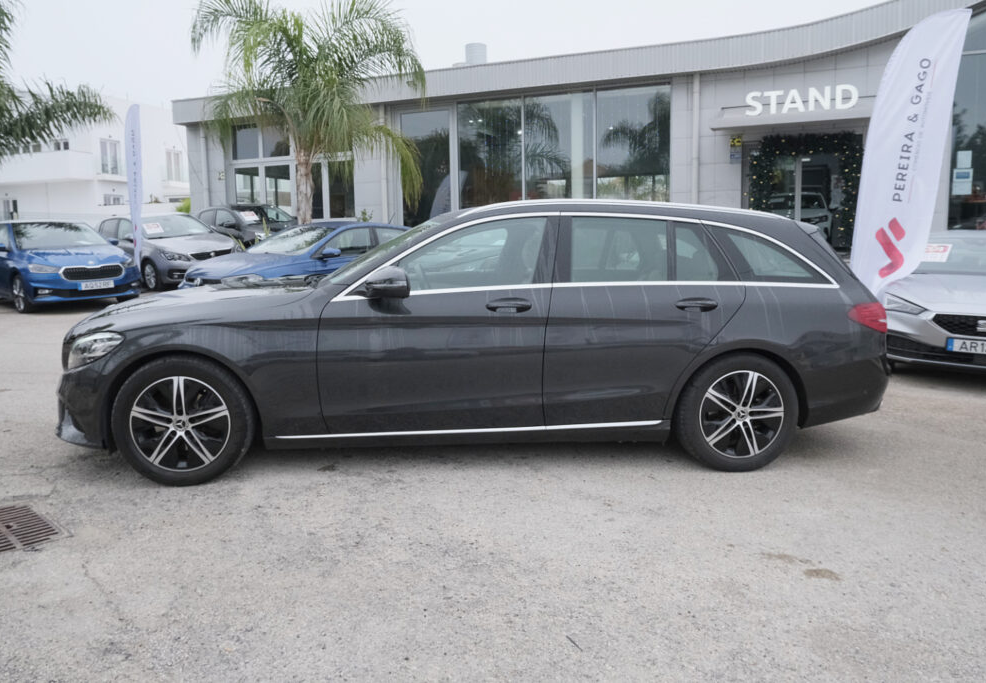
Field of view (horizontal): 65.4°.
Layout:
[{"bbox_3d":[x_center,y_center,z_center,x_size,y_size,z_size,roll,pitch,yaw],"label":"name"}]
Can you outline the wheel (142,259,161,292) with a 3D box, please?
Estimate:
[{"bbox_3d":[-6.500,-1.250,14.750,0.635,0.635,0.215,6,9,40],"label":"wheel"}]

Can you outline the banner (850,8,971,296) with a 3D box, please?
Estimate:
[{"bbox_3d":[3.670,-1.420,6.900,0.850,2.950,0.160,3,8,21],"label":"banner"}]

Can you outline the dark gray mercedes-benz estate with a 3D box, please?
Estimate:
[{"bbox_3d":[-0.066,-0.134,4.706,4.700,1.457,1.840,-1,7,-7],"label":"dark gray mercedes-benz estate"}]

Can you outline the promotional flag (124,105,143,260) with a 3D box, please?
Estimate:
[{"bbox_3d":[-6.150,-2.550,13.150,0.720,2.950,0.150,6,10,41],"label":"promotional flag"}]

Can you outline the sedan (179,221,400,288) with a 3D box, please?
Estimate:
[{"bbox_3d":[-2.580,-1.080,11.700,1.780,1.450,4.200,6,10,40],"label":"sedan"}]

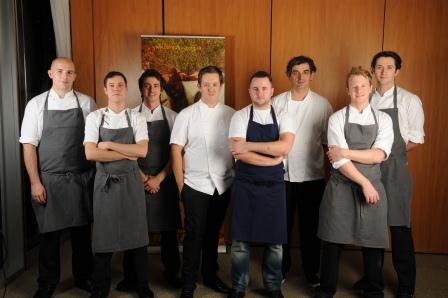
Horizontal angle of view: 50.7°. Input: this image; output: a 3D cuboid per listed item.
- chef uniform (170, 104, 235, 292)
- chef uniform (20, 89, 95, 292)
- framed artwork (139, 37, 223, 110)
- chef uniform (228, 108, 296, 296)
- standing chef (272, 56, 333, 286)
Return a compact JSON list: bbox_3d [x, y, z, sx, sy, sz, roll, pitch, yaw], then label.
[{"bbox_3d":[-0.167,0.369,3.708,0.503,1.524,0.380,-1,9,-9],"label":"chef uniform"},{"bbox_3d":[-1.289,0.326,3.694,0.550,1.586,0.380,-2,9,-14],"label":"chef uniform"},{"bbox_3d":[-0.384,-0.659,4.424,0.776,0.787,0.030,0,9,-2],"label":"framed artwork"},{"bbox_3d":[0.285,0.388,3.700,0.509,1.499,0.360,1,9,2],"label":"chef uniform"},{"bbox_3d":[0.641,0.203,3.917,0.492,1.889,0.340,2,9,6],"label":"standing chef"}]

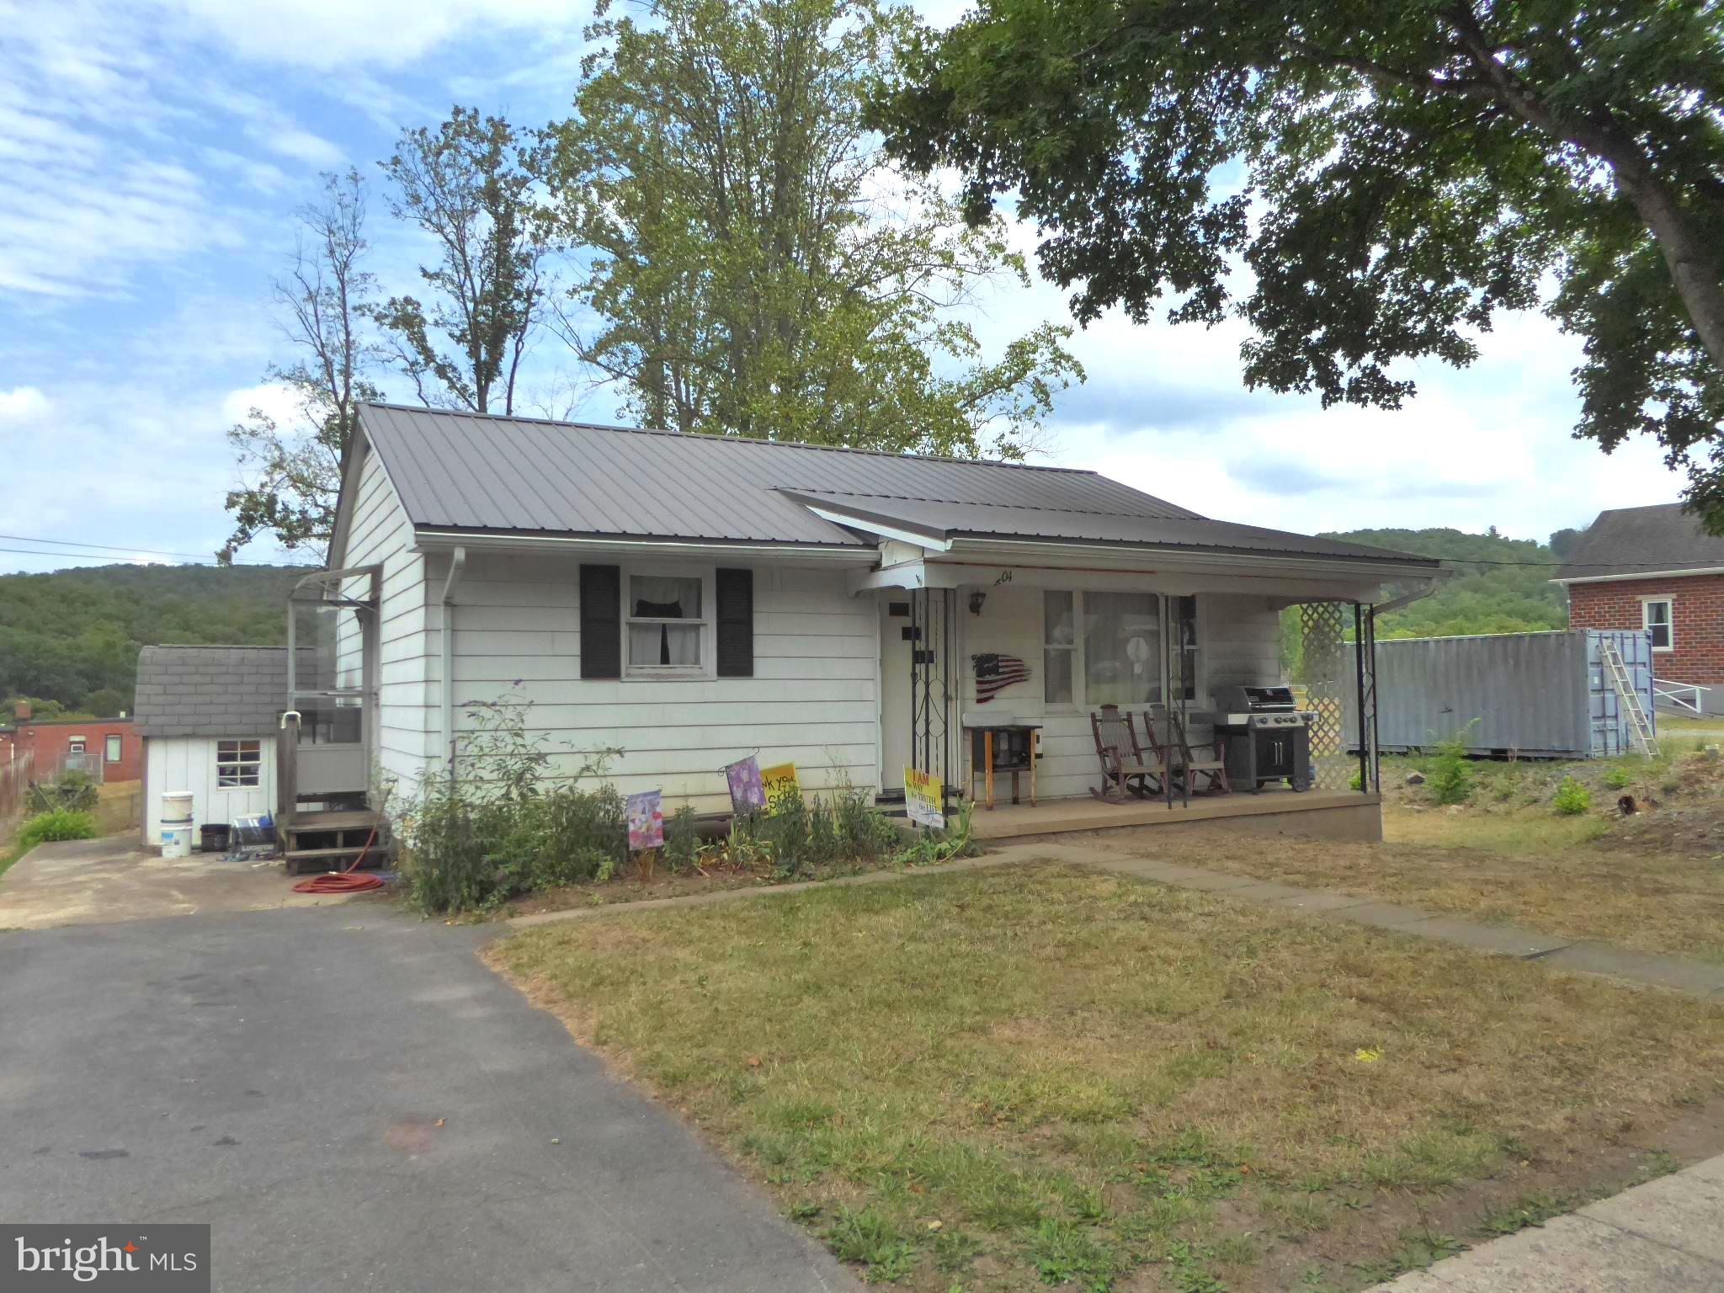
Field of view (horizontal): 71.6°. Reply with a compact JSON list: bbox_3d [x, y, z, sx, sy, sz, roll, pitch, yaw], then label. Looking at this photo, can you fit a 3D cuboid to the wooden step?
[{"bbox_3d":[-5.045,2.042,11.488,0.871,0.220,0.290,1,-3,-28],"label":"wooden step"}]

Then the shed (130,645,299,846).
[{"bbox_3d":[-7.385,1.119,14.493,2.020,2.250,2.300,0,-2,-20],"label":"shed"}]

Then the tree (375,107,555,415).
[{"bbox_3d":[-9.230,-4.624,27.684,4.300,16.036,4.300,1,-3,-28],"label":"tree"}]

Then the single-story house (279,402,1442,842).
[{"bbox_3d":[-0.724,-0.201,14.569,10.783,4.835,9.880,1,-3,-28],"label":"single-story house"}]

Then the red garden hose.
[{"bbox_3d":[-4.722,1.906,10.769,0.850,0.430,1.050,1,-3,-28],"label":"red garden hose"}]

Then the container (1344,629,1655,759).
[{"bbox_3d":[14.289,1.094,27.363,2.438,2.591,6.058,1,-3,-29],"label":"container"}]

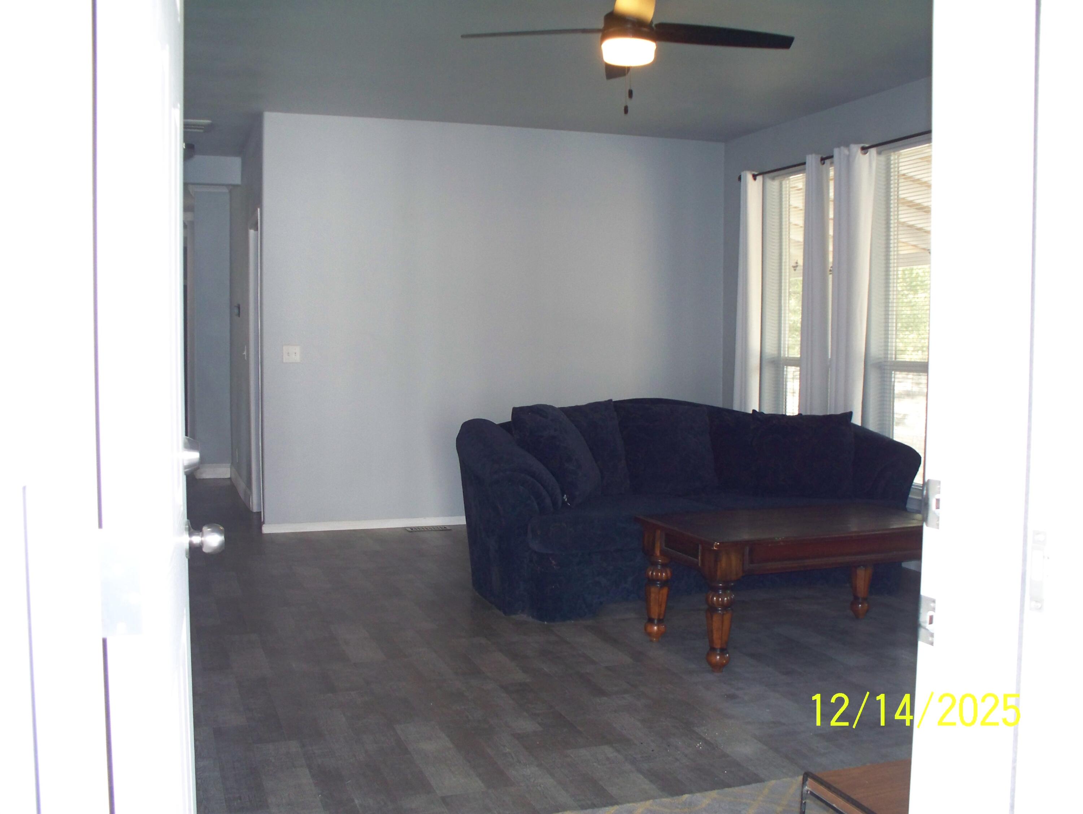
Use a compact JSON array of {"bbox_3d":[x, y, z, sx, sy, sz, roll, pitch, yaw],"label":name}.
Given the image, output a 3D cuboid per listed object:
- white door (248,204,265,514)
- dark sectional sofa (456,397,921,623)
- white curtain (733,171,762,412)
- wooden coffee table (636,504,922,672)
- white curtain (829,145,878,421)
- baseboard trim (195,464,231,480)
[{"bbox_3d":[-1.933,-0.232,7.644,0.070,2.050,0.800,-1,4,-19],"label":"white door"},{"bbox_3d":[0.758,0.454,5.750,2.320,0.950,0.950,-1,4,-19],"label":"dark sectional sofa"},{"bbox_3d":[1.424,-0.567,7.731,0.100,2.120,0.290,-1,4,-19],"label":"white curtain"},{"bbox_3d":[1.089,0.734,4.753,1.220,0.520,0.680,-1,4,-22],"label":"wooden coffee table"},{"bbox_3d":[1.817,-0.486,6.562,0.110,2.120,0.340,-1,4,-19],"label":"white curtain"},{"bbox_3d":[-2.888,0.576,9.895,0.320,0.125,0.020,-1,4,-19],"label":"baseboard trim"}]

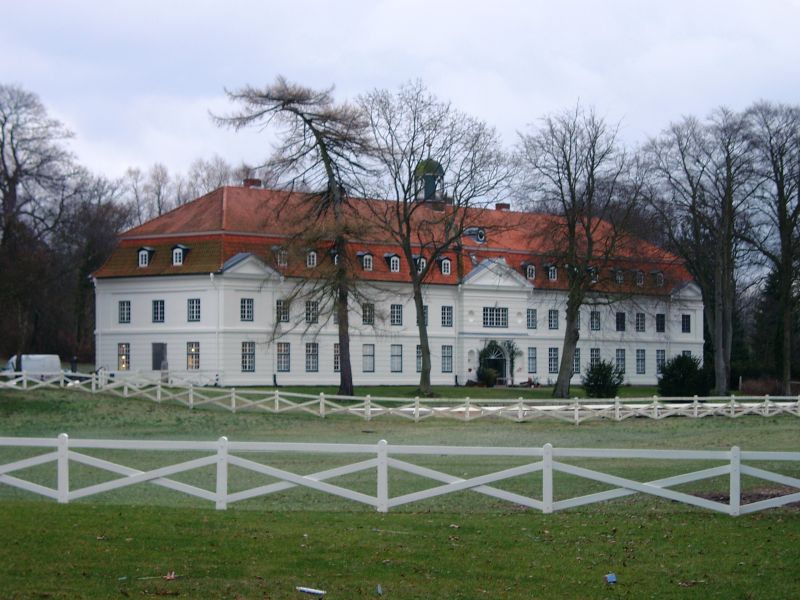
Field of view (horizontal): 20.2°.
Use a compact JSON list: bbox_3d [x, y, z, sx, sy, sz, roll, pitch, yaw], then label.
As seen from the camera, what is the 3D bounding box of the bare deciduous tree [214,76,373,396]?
[{"bbox_3d":[-7.320,-4.360,154.000,10.850,21.980,9.600,0,-2,0],"label":"bare deciduous tree"}]

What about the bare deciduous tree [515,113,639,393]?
[{"bbox_3d":[12.360,-3.400,157.000,8.400,20.590,8.800,0,-2,0],"label":"bare deciduous tree"}]

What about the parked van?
[{"bbox_3d":[-28.690,5.350,175.000,4.750,2.100,1.950,0,-2,-13],"label":"parked van"}]

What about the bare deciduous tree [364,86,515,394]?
[{"bbox_3d":[2.490,-4.380,157.000,10.510,21.990,10.300,0,-2,0],"label":"bare deciduous tree"}]

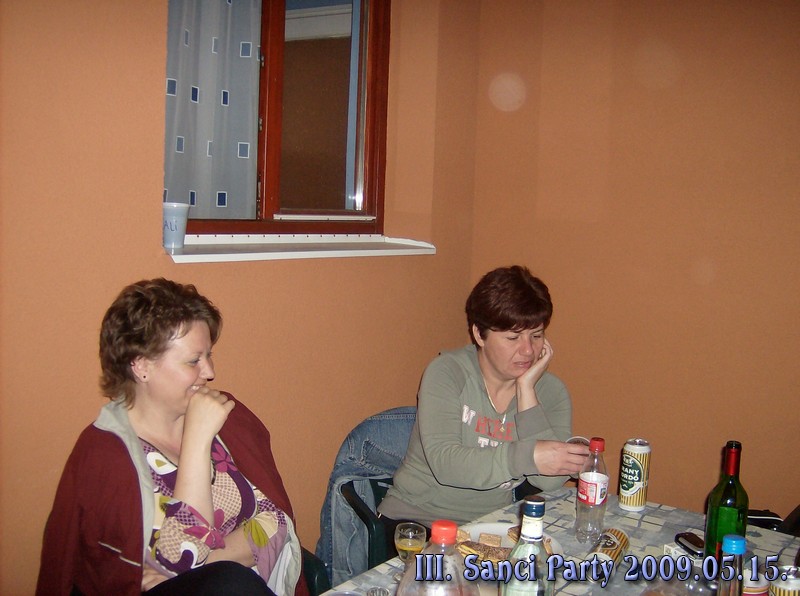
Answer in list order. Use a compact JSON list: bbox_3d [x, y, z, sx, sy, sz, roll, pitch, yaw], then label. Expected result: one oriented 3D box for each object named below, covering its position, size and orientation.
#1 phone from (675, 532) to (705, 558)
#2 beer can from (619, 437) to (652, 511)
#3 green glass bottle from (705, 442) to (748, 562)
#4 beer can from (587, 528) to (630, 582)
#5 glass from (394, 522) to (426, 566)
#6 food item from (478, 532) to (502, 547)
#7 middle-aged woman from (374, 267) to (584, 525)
[{"bbox_3d":[0.636,0.532,1.793,0.050,0.017,0.100,0,7,-24],"label":"phone"},{"bbox_3d":[0.588,0.443,2.077,0.066,0.168,0.066,3,6,0],"label":"beer can"},{"bbox_3d":[0.661,0.430,1.678,0.076,0.290,0.076,3,6,0],"label":"green glass bottle"},{"bbox_3d":[0.419,0.528,1.700,0.066,0.066,0.168,6,7,27],"label":"beer can"},{"bbox_3d":[0.020,0.499,1.618,0.062,0.102,0.062,3,6,0],"label":"glass"},{"bbox_3d":[0.196,0.527,1.789,0.046,0.014,0.045,5,7,15],"label":"food item"},{"bbox_3d":[0.217,0.570,2.144,0.530,1.310,0.680,-2,8,-38],"label":"middle-aged woman"}]

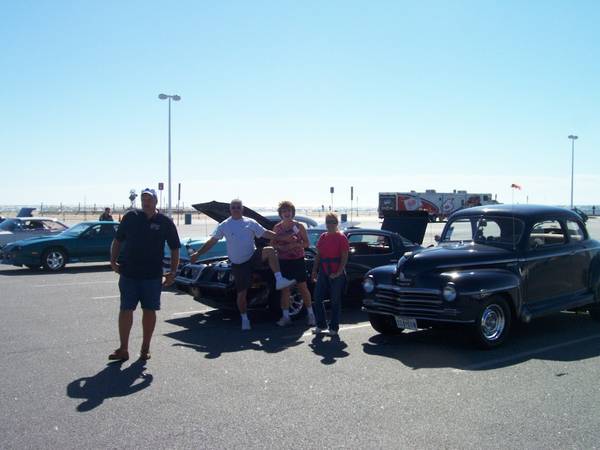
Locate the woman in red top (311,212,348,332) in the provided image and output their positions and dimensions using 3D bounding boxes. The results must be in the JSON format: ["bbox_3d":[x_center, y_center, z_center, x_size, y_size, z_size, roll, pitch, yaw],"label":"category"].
[{"bbox_3d":[0.398,0.630,9.628,0.520,1.560,0.360,0,1,5],"label":"woman in red top"}]

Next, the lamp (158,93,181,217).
[{"bbox_3d":[-11.625,-5.841,64.871,0.650,11.650,2.100,1,2,44],"label":"lamp"}]

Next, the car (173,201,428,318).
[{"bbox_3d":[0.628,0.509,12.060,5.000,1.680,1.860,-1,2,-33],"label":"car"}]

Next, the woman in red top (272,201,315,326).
[{"bbox_3d":[-0.078,0.533,10.240,0.590,1.730,0.450,0,1,9],"label":"woman in red top"}]

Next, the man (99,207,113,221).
[{"bbox_3d":[-6.669,0.194,25.013,0.380,1.660,0.520,1,2,30],"label":"man"}]

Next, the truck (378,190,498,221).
[{"bbox_3d":[16.313,-2.200,86.367,16.800,3.500,2.600,-1,2,-40],"label":"truck"}]

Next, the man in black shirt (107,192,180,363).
[{"bbox_3d":[-1.718,0.528,8.019,0.760,1.850,0.450,0,1,-6],"label":"man in black shirt"}]

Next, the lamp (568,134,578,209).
[{"bbox_3d":[38.435,-6.812,102.465,0.650,11.650,2.100,1,2,44],"label":"lamp"}]

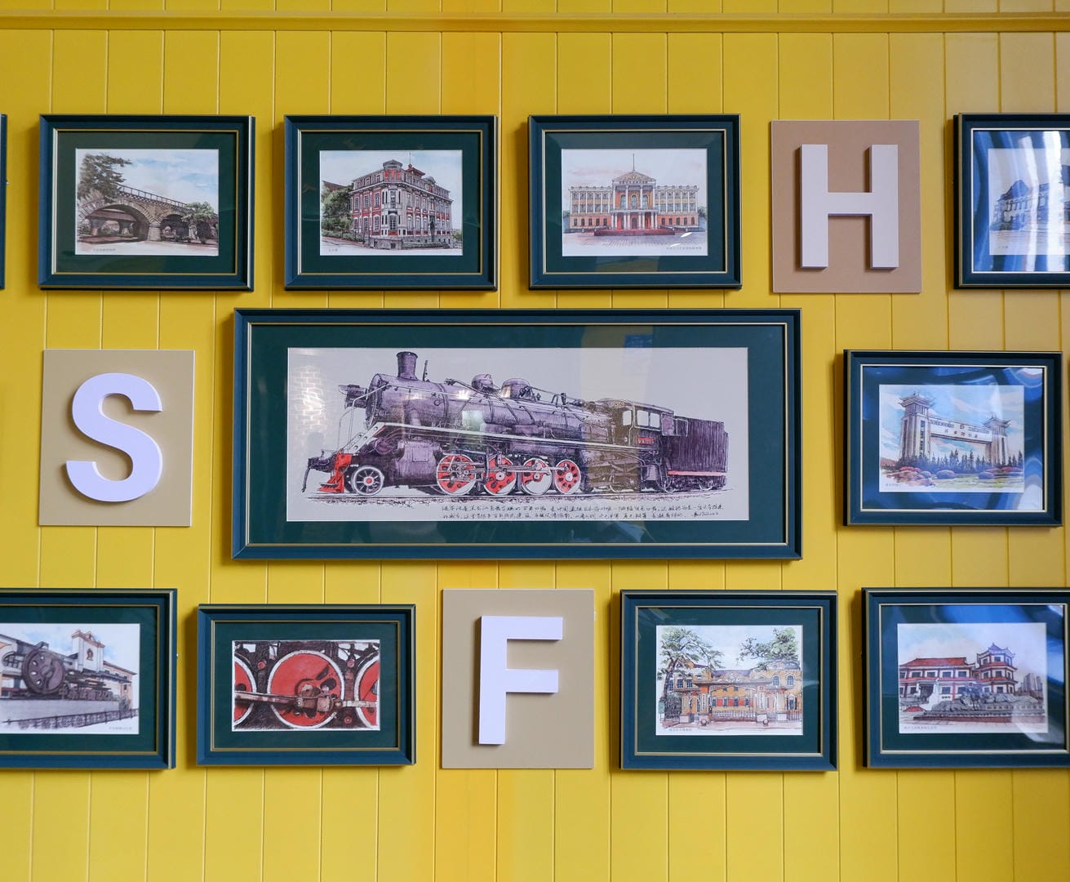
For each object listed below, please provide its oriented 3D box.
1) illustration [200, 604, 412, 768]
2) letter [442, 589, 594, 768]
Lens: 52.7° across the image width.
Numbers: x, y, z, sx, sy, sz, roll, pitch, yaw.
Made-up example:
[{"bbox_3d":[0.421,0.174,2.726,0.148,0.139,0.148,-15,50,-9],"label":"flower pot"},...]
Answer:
[{"bbox_3d":[-0.370,0.396,1.758,0.348,0.253,0.024,0,-3,0],"label":"illustration"},{"bbox_3d":[-0.027,0.389,1.764,0.247,0.292,0.018,0,-3,0],"label":"letter"}]

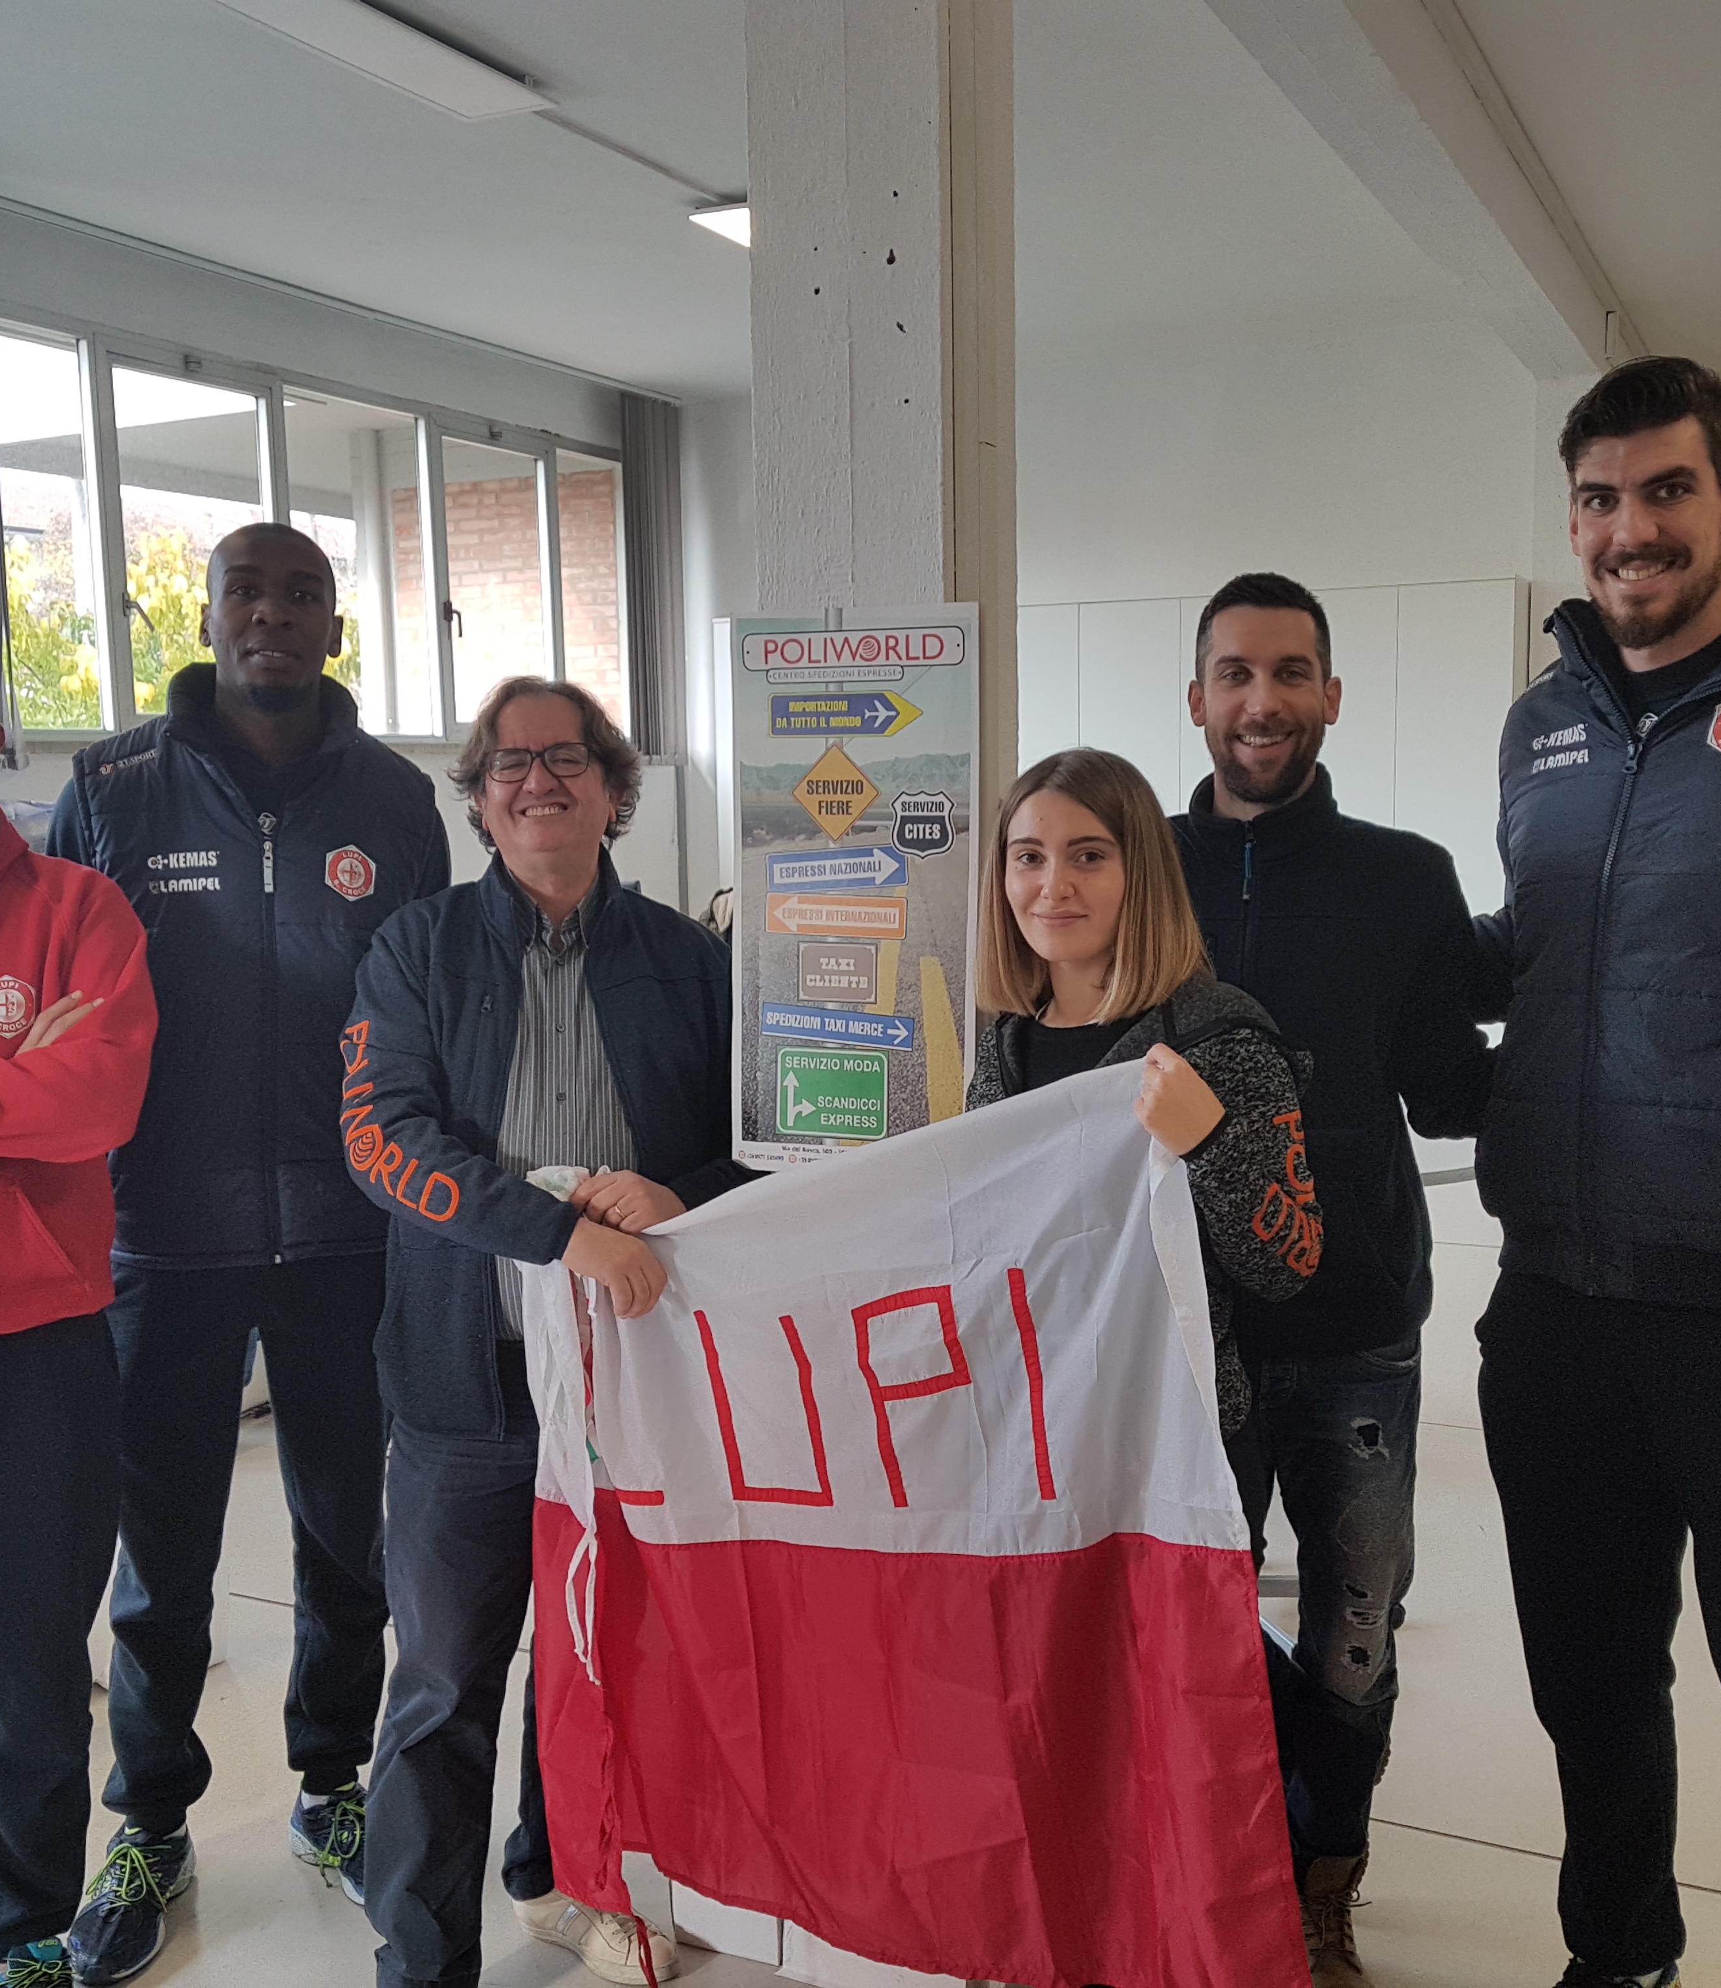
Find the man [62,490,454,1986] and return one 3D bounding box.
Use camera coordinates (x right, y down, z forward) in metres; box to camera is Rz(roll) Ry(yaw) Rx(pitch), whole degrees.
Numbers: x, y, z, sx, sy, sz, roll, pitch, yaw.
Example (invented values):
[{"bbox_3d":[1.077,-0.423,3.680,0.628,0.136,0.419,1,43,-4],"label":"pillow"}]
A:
[{"bbox_3d":[-0.845,0.338,2.770,0.560,1.970,0.360,-3,7,-20],"label":"man"}]

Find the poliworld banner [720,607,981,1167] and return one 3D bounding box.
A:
[{"bbox_3d":[-0.009,-0.120,2.446,0.335,0.690,0.030,2,7,27],"label":"poliworld banner"}]

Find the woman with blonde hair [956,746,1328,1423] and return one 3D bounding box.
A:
[{"bbox_3d":[0.310,0.542,2.270,0.430,1.640,0.330,3,8,33],"label":"woman with blonde hair"}]

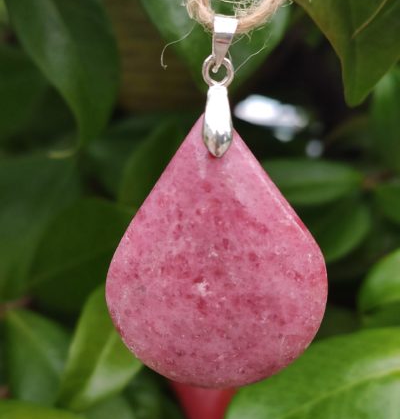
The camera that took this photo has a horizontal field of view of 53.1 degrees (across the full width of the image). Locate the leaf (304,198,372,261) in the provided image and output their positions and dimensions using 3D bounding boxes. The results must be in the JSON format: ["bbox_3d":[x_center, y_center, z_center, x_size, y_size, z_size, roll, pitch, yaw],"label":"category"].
[{"bbox_3d":[0.089,0.017,0.270,0.064,0.036,0.012,-32,-20,-25],"label":"leaf"}]

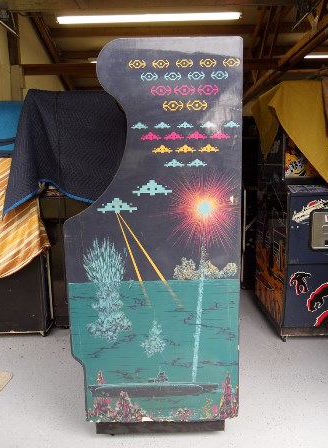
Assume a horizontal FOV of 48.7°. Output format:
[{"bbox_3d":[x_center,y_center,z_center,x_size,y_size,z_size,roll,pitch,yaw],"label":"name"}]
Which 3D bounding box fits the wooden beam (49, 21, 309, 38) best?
[{"bbox_3d":[0.201,-2.636,4.920,3.560,0.105,0.050,-1,8,1],"label":"wooden beam"}]

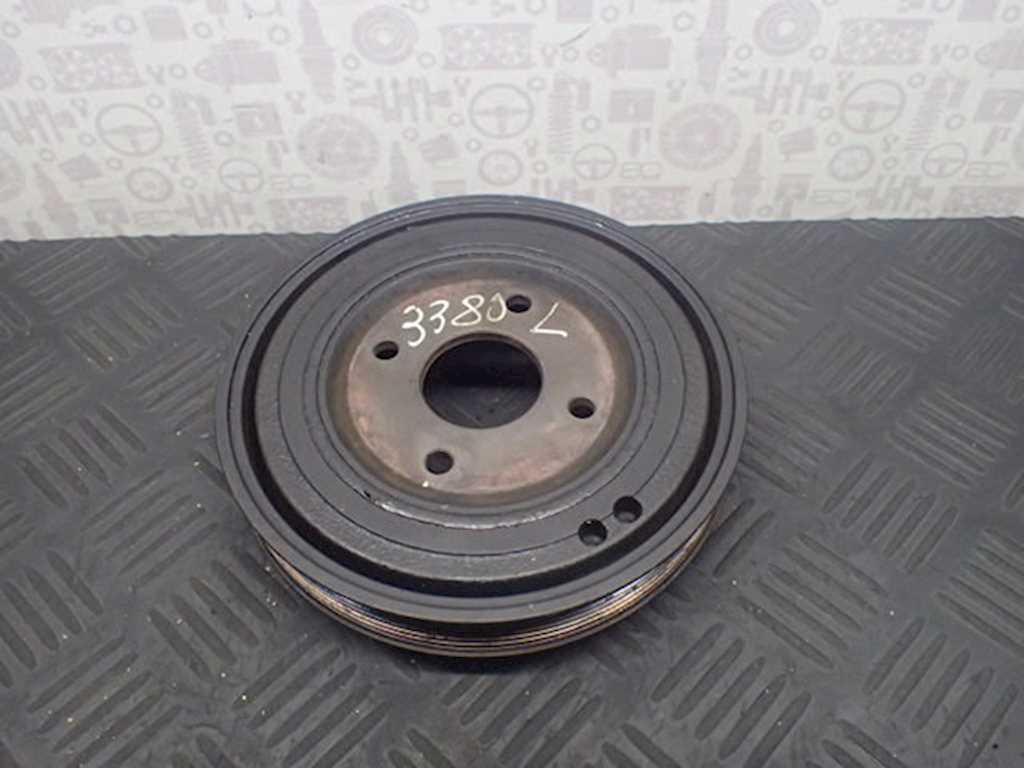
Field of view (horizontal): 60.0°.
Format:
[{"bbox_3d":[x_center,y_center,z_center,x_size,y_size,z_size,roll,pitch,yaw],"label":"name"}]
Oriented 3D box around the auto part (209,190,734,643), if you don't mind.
[{"bbox_3d":[-0.009,0.004,0.278,0.158,0.027,0.158,-2,53,0],"label":"auto part"}]

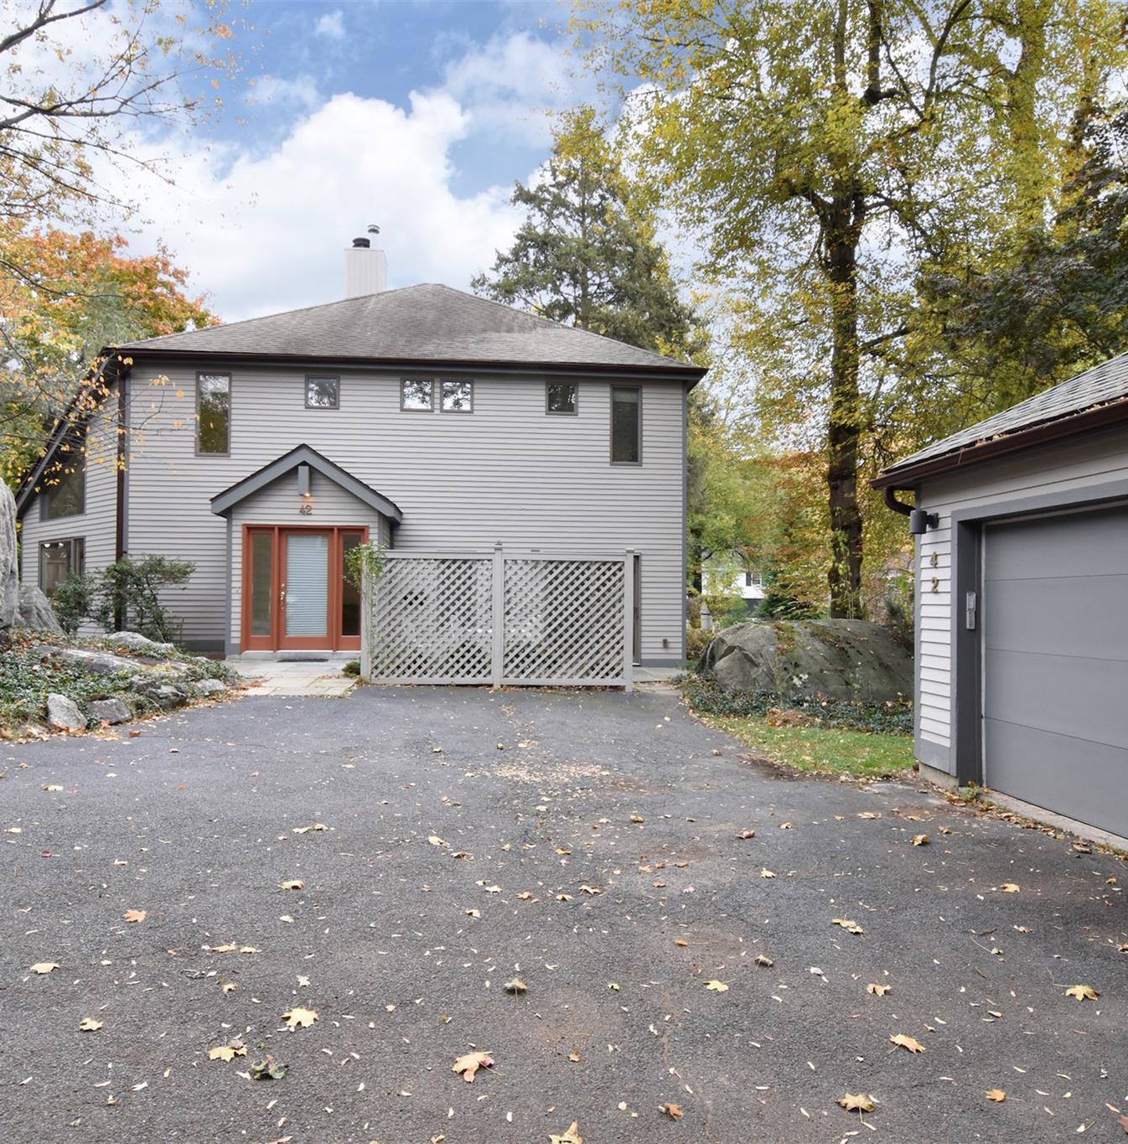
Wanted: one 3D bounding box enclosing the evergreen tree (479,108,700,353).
[{"bbox_3d":[0.942,-7.917,29.313,9.200,20.000,9.200,0,-2,0],"label":"evergreen tree"}]

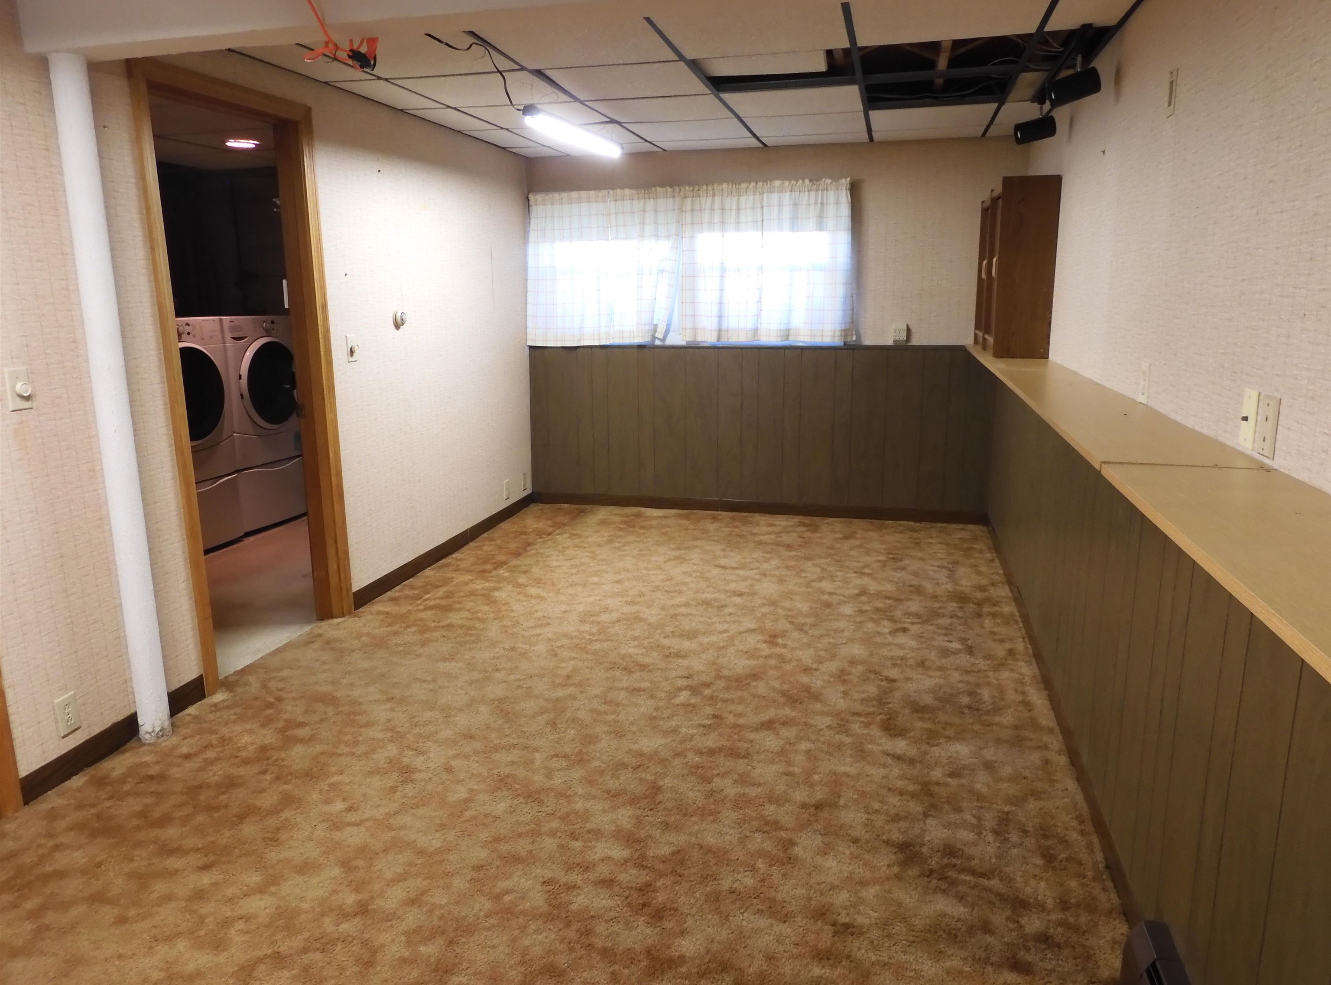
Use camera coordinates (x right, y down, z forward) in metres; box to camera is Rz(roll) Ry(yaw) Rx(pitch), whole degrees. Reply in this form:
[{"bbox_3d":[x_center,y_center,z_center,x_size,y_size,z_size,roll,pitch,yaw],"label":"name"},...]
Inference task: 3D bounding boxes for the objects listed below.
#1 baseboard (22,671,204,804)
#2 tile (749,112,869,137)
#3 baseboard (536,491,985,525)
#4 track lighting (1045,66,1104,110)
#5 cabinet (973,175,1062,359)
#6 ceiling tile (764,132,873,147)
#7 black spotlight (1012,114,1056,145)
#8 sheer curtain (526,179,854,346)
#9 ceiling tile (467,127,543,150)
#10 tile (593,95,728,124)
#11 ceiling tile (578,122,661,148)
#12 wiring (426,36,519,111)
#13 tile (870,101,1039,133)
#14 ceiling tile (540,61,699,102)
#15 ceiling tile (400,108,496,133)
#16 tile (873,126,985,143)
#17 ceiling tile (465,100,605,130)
[{"bbox_3d":[-1.681,0.749,2.874,0.015,0.085,0.710,3,13,14],"label":"baseboard"},{"bbox_3d":[0.730,-1.895,4.739,0.605,0.020,0.605,3,13,14],"label":"tile"},{"bbox_3d":[0.520,0.096,5.884,2.920,0.080,0.016,3,13,14],"label":"baseboard"},{"bbox_3d":[1.401,-1.387,3.167,0.152,0.088,0.088,-15,9,12],"label":"track lighting"},{"bbox_3d":[1.728,-1.100,4.597,0.240,0.783,1.190,3,13,14],"label":"cabinet"},{"bbox_3d":[0.847,-1.991,5.183,0.610,0.020,0.343,3,13,14],"label":"ceiling tile"},{"bbox_3d":[1.601,-1.567,3.995,0.152,0.088,0.088,-11,11,9],"label":"black spotlight"},{"bbox_3d":[0.127,-1.380,5.671,2.020,0.945,0.080,3,13,14],"label":"sheer curtain"},{"bbox_3d":[-0.881,-1.967,5.128,0.265,0.020,0.605,3,13,14],"label":"ceiling tile"},{"bbox_3d":[-0.008,-1.794,4.304,0.605,0.020,0.605,3,13,14],"label":"tile"},{"bbox_3d":[-0.454,-1.948,5.025,0.605,0.020,0.605,3,13,14],"label":"ceiling tile"},{"bbox_3d":[-0.658,-1.464,3.248,0.140,0.170,0.500,3,13,14],"label":"wiring"},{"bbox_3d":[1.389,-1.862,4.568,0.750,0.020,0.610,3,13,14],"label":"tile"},{"bbox_3d":[-0.160,-1.669,3.724,0.610,0.020,0.610,3,13,14],"label":"ceiling tile"},{"bbox_3d":[-1.028,-1.842,4.554,0.270,0.020,0.610,3,13,14],"label":"ceiling tile"},{"bbox_3d":[1.439,-1.971,5.062,0.605,0.020,0.368,3,13,14],"label":"tile"},{"bbox_3d":[-0.601,-1.822,4.448,0.610,0.020,0.610,3,13,14],"label":"ceiling tile"}]

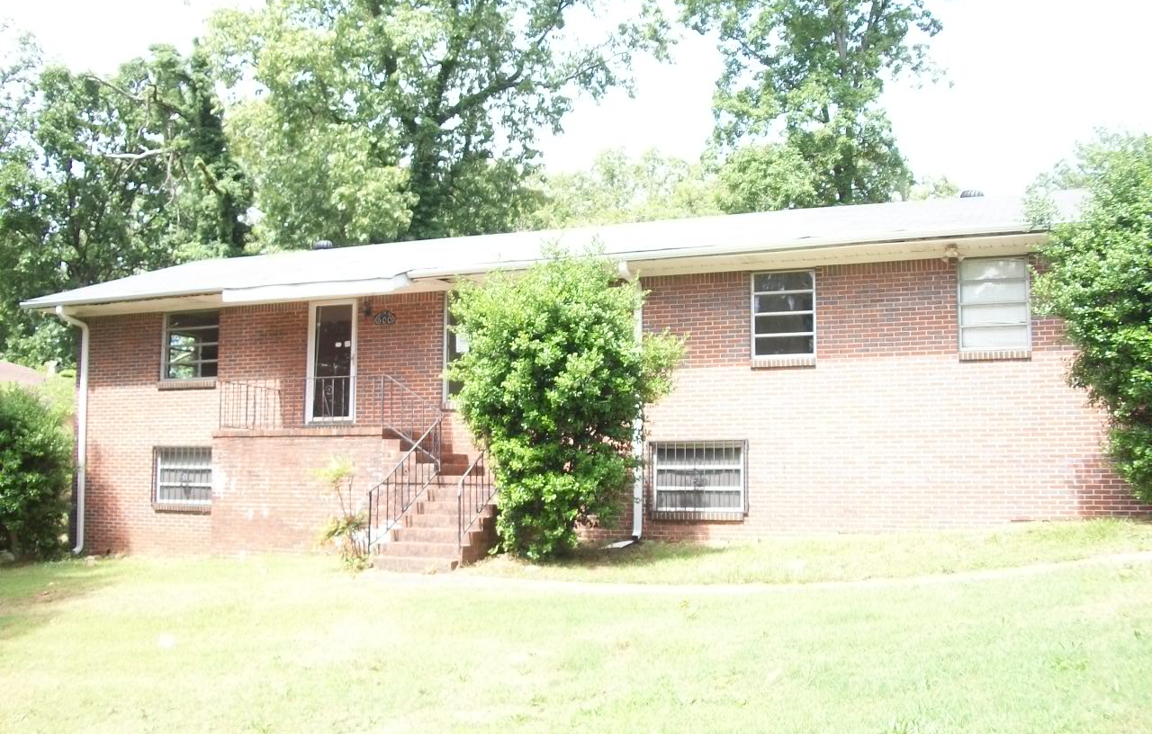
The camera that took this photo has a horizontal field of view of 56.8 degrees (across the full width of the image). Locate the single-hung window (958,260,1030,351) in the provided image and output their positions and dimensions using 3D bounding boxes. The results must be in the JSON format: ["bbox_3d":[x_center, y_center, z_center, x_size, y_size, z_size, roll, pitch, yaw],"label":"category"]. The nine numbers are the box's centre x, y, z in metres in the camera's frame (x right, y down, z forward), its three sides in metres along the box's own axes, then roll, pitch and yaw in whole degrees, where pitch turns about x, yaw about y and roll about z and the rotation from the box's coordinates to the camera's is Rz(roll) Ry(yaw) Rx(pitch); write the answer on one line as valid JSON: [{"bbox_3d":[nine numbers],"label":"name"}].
[{"bbox_3d":[5.544,-0.831,14.123,0.888,1.238,0.120,-2,-5,22],"label":"single-hung window"}]

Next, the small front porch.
[{"bbox_3d":[-3.353,1.440,15.714,5.350,2.740,3.150,-2,-5,22],"label":"small front porch"}]

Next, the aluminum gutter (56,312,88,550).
[{"bbox_3d":[-9.266,1.164,19.409,0.100,4.503,0.680,-2,-5,22],"label":"aluminum gutter"}]

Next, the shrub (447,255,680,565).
[{"bbox_3d":[-0.139,0.501,14.485,2.850,4.030,2.500,-2,-5,22],"label":"shrub"}]

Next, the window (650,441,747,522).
[{"bbox_3d":[1.761,1.645,15.315,1.431,1.151,0.200,-2,-5,22],"label":"window"}]

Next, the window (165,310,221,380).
[{"bbox_3d":[-6.886,-0.368,19.043,1.275,1.255,0.120,-2,-5,22],"label":"window"}]

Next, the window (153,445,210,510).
[{"bbox_3d":[-6.872,1.946,18.738,1.430,1.056,0.190,-2,-5,22],"label":"window"}]

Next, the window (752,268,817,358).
[{"bbox_3d":[2.958,-0.747,15.147,0.894,1.244,0.120,-2,-5,22],"label":"window"}]

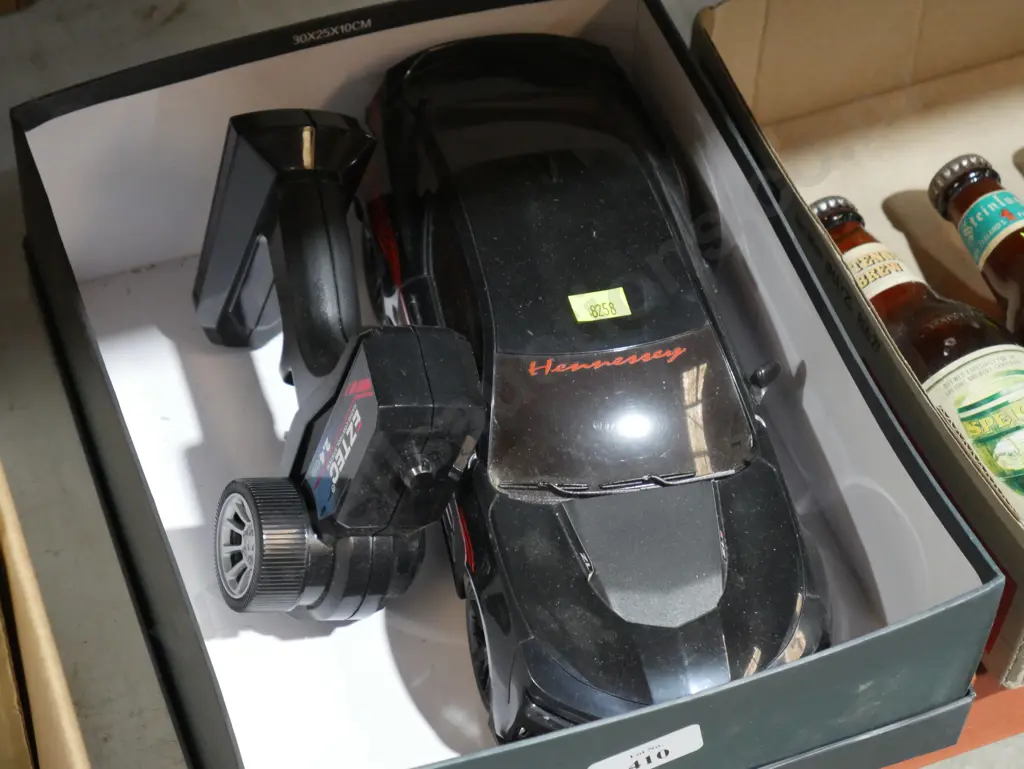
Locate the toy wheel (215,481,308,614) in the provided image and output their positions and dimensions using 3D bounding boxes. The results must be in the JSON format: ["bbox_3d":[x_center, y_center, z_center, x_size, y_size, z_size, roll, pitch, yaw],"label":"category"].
[{"bbox_3d":[-0.090,0.058,0.853,0.018,0.048,0.048,2,50,-28],"label":"toy wheel"}]

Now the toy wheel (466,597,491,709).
[{"bbox_3d":[-0.003,0.095,0.839,0.018,0.041,0.041,-11,54,-8],"label":"toy wheel"}]

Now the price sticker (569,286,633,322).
[{"bbox_3d":[0.032,-0.029,0.852,0.020,0.001,0.012,-10,59,-11],"label":"price sticker"}]

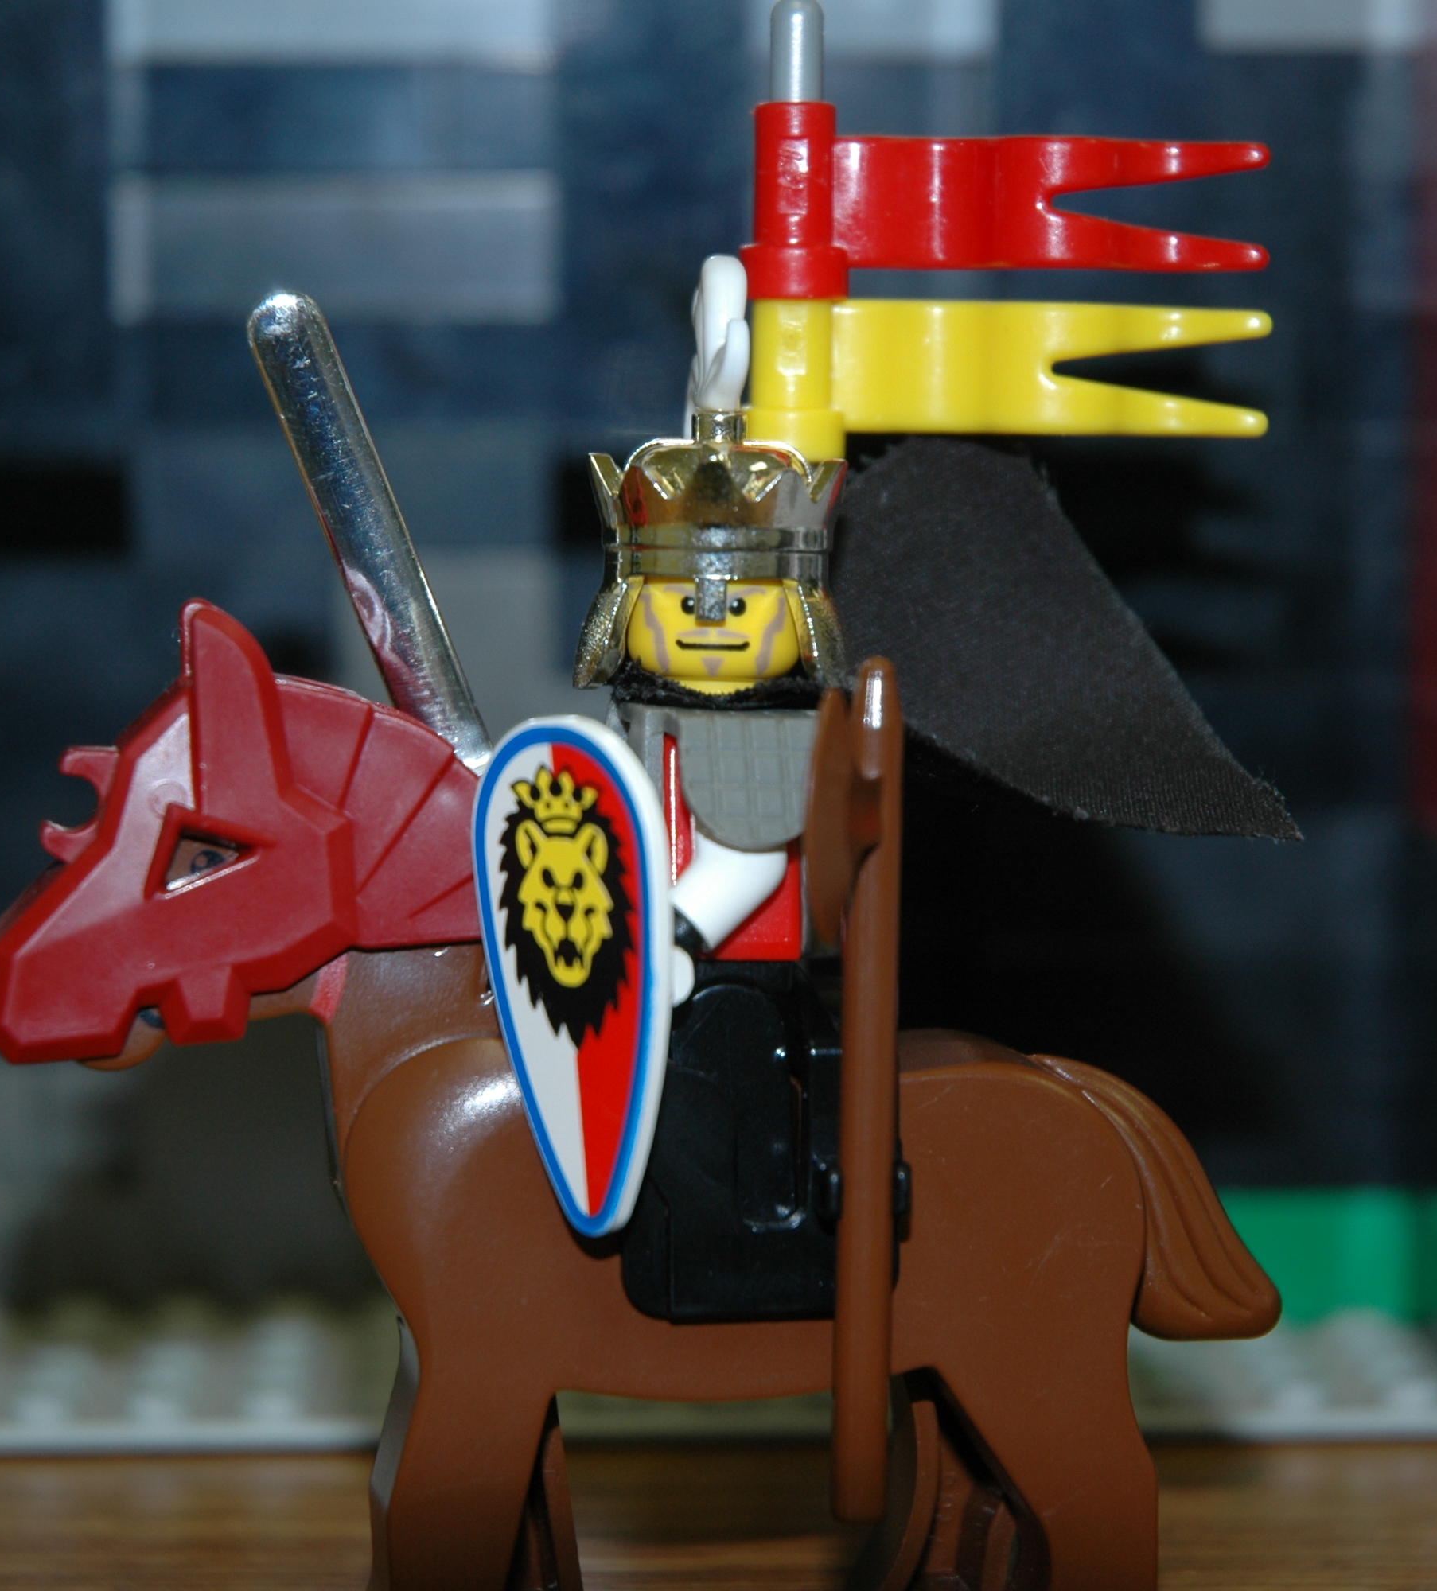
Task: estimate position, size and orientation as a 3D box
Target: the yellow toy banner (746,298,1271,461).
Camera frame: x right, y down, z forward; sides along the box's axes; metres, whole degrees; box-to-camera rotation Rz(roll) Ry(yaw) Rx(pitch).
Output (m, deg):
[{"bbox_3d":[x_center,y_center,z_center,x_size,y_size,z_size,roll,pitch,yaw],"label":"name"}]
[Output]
[{"bbox_3d":[0.017,-0.025,0.419,0.032,0.011,0.006,1,4,0],"label":"yellow toy banner"}]

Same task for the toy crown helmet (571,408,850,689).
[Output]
[{"bbox_3d":[0.000,-0.014,0.411,0.016,0.016,0.016,1,4,2],"label":"toy crown helmet"}]

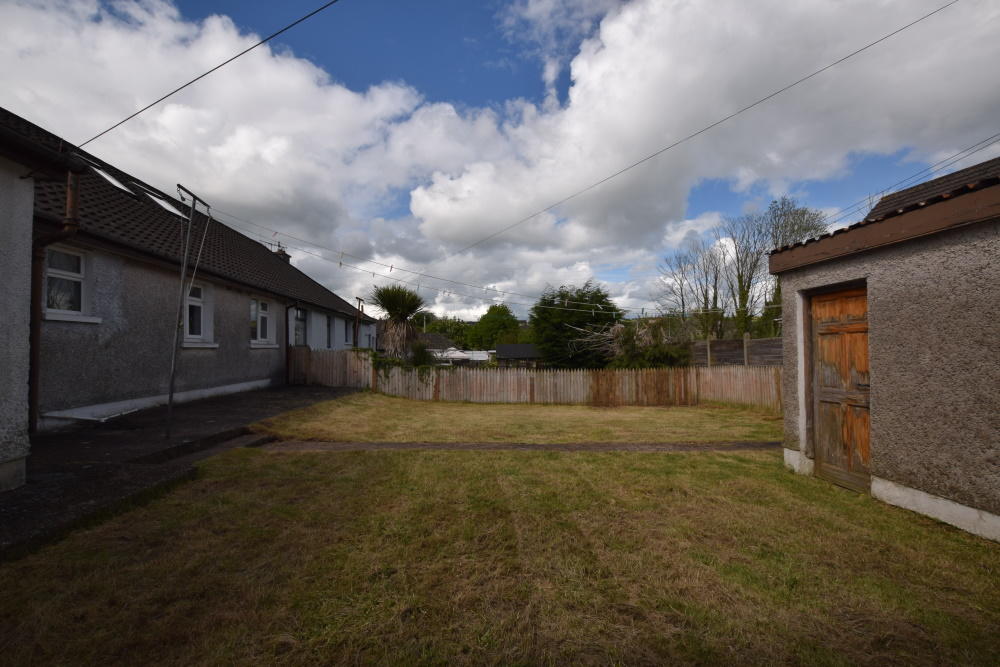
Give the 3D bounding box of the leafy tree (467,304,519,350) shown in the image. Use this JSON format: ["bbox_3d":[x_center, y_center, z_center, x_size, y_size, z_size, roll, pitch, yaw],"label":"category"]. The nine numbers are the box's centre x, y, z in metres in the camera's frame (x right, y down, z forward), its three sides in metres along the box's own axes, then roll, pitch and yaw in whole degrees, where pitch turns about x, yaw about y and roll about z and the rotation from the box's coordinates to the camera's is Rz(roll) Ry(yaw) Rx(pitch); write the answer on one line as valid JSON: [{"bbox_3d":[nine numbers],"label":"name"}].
[{"bbox_3d":[-0.924,0.460,55.013,7.260,8.600,7.260,0,-2,0],"label":"leafy tree"}]

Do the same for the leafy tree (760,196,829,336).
[{"bbox_3d":[20.547,-3.357,29.122,5.080,12.570,5.080,0,-2,0],"label":"leafy tree"}]

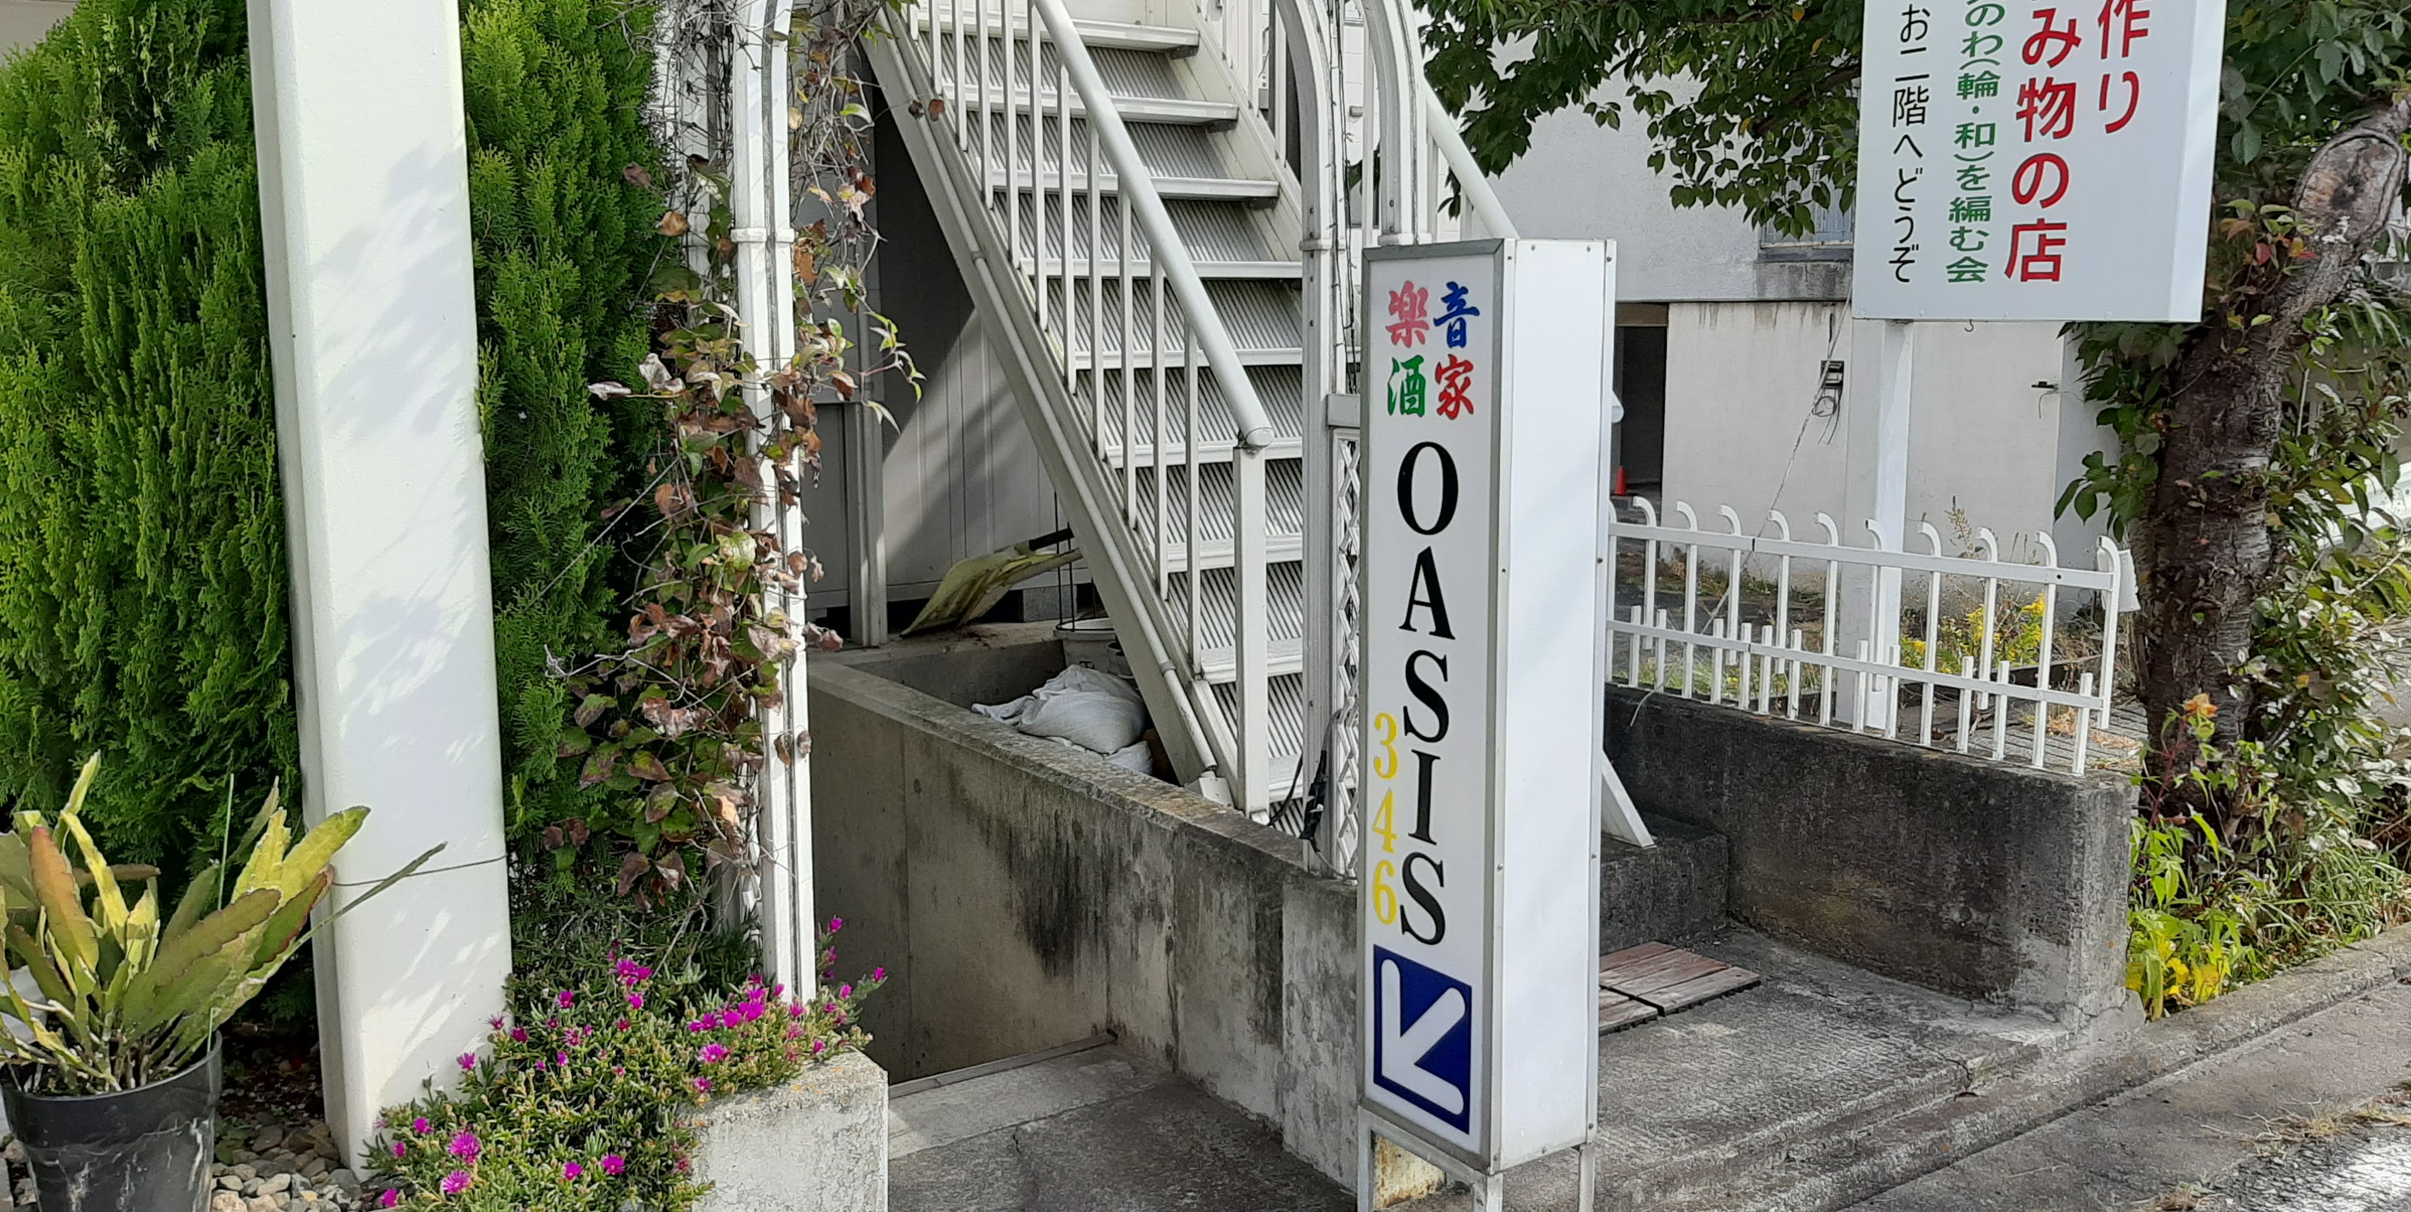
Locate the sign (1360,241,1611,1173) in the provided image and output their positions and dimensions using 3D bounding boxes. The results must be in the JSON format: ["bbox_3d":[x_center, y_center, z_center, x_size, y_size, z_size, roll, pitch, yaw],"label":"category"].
[{"bbox_3d":[0.396,0.134,2.607,0.205,1.280,0.292,-6,10,-33],"label":"sign"}]

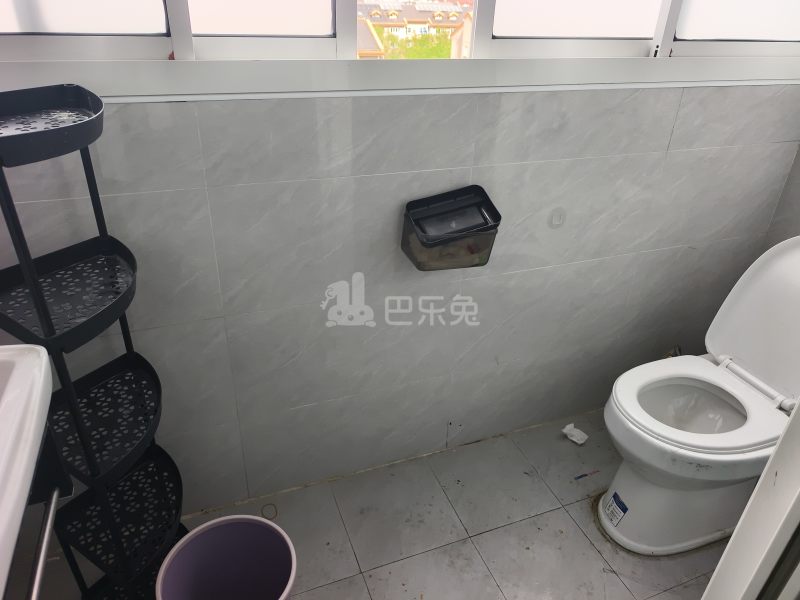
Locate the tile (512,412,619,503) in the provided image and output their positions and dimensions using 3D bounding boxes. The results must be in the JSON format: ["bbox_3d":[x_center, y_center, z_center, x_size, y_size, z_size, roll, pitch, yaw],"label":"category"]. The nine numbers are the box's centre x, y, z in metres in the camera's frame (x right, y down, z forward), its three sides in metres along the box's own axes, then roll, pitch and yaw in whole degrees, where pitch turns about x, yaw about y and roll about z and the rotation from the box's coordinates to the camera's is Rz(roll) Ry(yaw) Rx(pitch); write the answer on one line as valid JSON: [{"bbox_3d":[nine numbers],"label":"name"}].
[{"bbox_3d":[0.553,0.503,1.693,0.302,0.010,0.303,-9,31,-19],"label":"tile"}]

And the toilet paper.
[{"bbox_3d":[0.579,0.446,1.757,0.075,0.030,0.045,25,36,35],"label":"toilet paper"}]

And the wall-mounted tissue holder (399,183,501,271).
[{"bbox_3d":[0.125,-0.175,1.250,0.210,0.155,0.122,-9,31,-19],"label":"wall-mounted tissue holder"}]

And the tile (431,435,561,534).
[{"bbox_3d":[0.272,0.547,1.596,0.299,0.010,0.303,-9,31,-19],"label":"tile"}]

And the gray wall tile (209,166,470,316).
[{"bbox_3d":[-0.115,-0.139,1.235,0.600,0.300,0.010,-9,30,-19],"label":"gray wall tile"}]

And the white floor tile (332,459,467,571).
[{"bbox_3d":[-0.011,0.592,1.498,0.305,0.010,0.303,-9,31,-19],"label":"white floor tile"}]

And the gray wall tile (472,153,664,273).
[{"bbox_3d":[0.445,-0.230,1.438,0.599,0.302,0.010,-9,31,-19],"label":"gray wall tile"}]

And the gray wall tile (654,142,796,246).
[{"bbox_3d":[0.969,-0.314,1.618,0.521,0.301,0.010,-9,31,-19],"label":"gray wall tile"}]

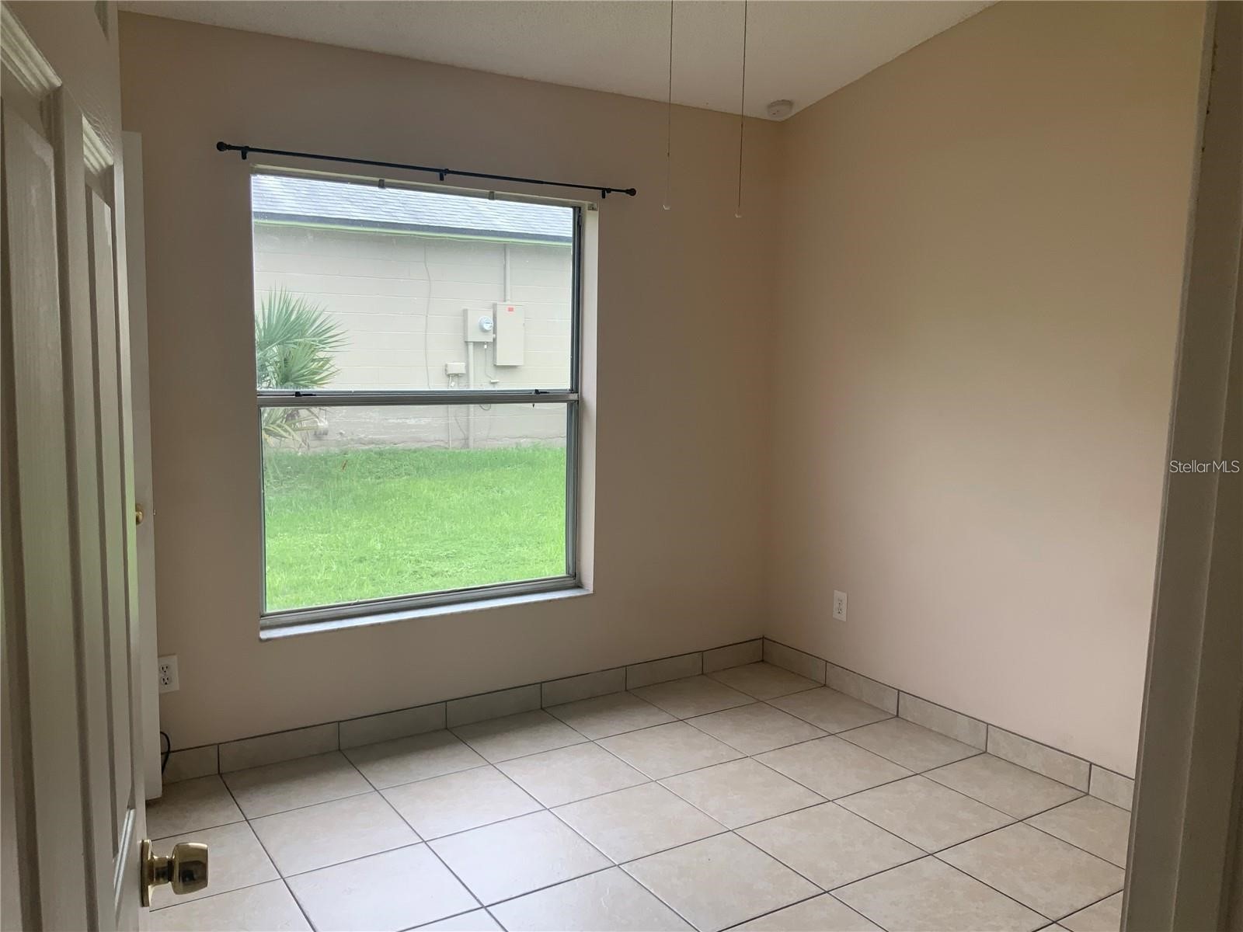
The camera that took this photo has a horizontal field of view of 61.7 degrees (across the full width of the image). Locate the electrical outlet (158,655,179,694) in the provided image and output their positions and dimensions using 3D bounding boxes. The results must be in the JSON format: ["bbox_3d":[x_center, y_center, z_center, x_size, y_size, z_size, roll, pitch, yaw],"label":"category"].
[{"bbox_3d":[-1.478,0.679,3.382,0.073,0.117,0.008,-4,8,-32],"label":"electrical outlet"}]

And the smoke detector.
[{"bbox_3d":[0.659,-1.476,4.320,0.117,0.040,0.117,-5,-3,0],"label":"smoke detector"}]

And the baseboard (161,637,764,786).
[{"bbox_3d":[-0.422,0.925,4.107,2.600,0.107,0.012,-4,8,-32],"label":"baseboard"}]

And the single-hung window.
[{"bbox_3d":[-0.727,-0.233,3.903,1.315,1.545,0.080,-4,8,-32],"label":"single-hung window"}]

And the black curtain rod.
[{"bbox_3d":[-0.607,-1.033,3.676,1.570,0.045,0.065,-4,8,-32],"label":"black curtain rod"}]

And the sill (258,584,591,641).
[{"bbox_3d":[-0.694,0.551,3.932,1.320,0.022,0.130,-4,8,-32],"label":"sill"}]

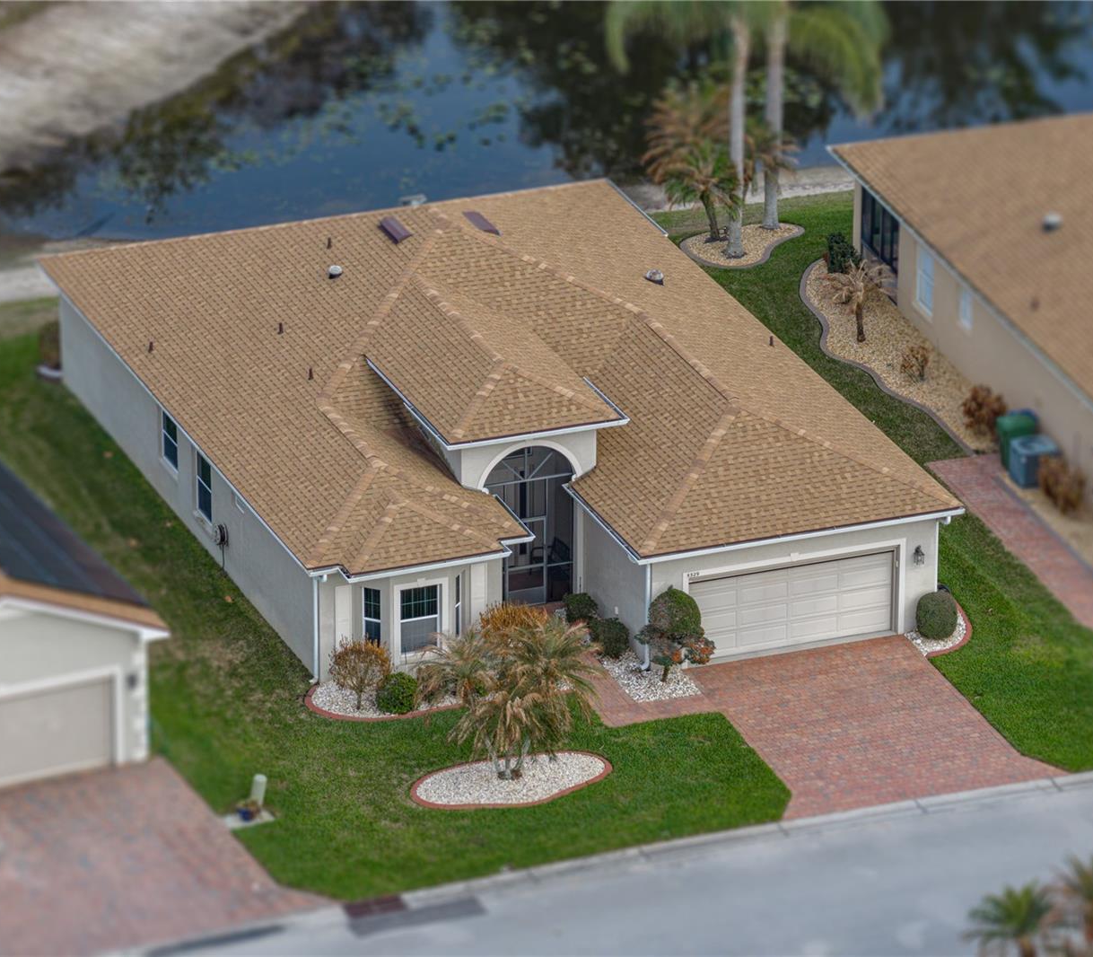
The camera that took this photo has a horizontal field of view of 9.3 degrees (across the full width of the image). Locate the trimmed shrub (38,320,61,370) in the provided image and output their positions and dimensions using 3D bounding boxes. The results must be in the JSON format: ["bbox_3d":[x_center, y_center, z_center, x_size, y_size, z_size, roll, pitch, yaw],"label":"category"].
[{"bbox_3d":[-11.334,-3.125,155.575,0.936,1.123,0.936,-9,25,-20],"label":"trimmed shrub"}]

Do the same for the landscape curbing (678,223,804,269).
[{"bbox_3d":[4.672,-5.774,163.061,2.242,0.138,3.339,14,27,28],"label":"landscape curbing"}]

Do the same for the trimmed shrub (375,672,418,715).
[{"bbox_3d":[-3.103,4.438,138.810,0.877,0.857,0.877,0,24,0],"label":"trimmed shrub"}]

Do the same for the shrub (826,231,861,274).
[{"bbox_3d":[7.463,-5.709,168.307,0.850,0.950,0.800,0,24,0],"label":"shrub"}]

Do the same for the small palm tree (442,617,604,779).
[{"bbox_3d":[-0.657,4.674,141.450,3.200,3.400,3.000,0,24,0],"label":"small palm tree"}]

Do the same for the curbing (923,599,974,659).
[{"bbox_3d":[8.734,3.215,148.866,1.870,0.120,2.910,-9,25,-19],"label":"curbing"}]

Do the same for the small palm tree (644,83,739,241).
[{"bbox_3d":[3.867,-7.931,169.789,2.500,3.850,2.400,0,24,0],"label":"small palm tree"}]

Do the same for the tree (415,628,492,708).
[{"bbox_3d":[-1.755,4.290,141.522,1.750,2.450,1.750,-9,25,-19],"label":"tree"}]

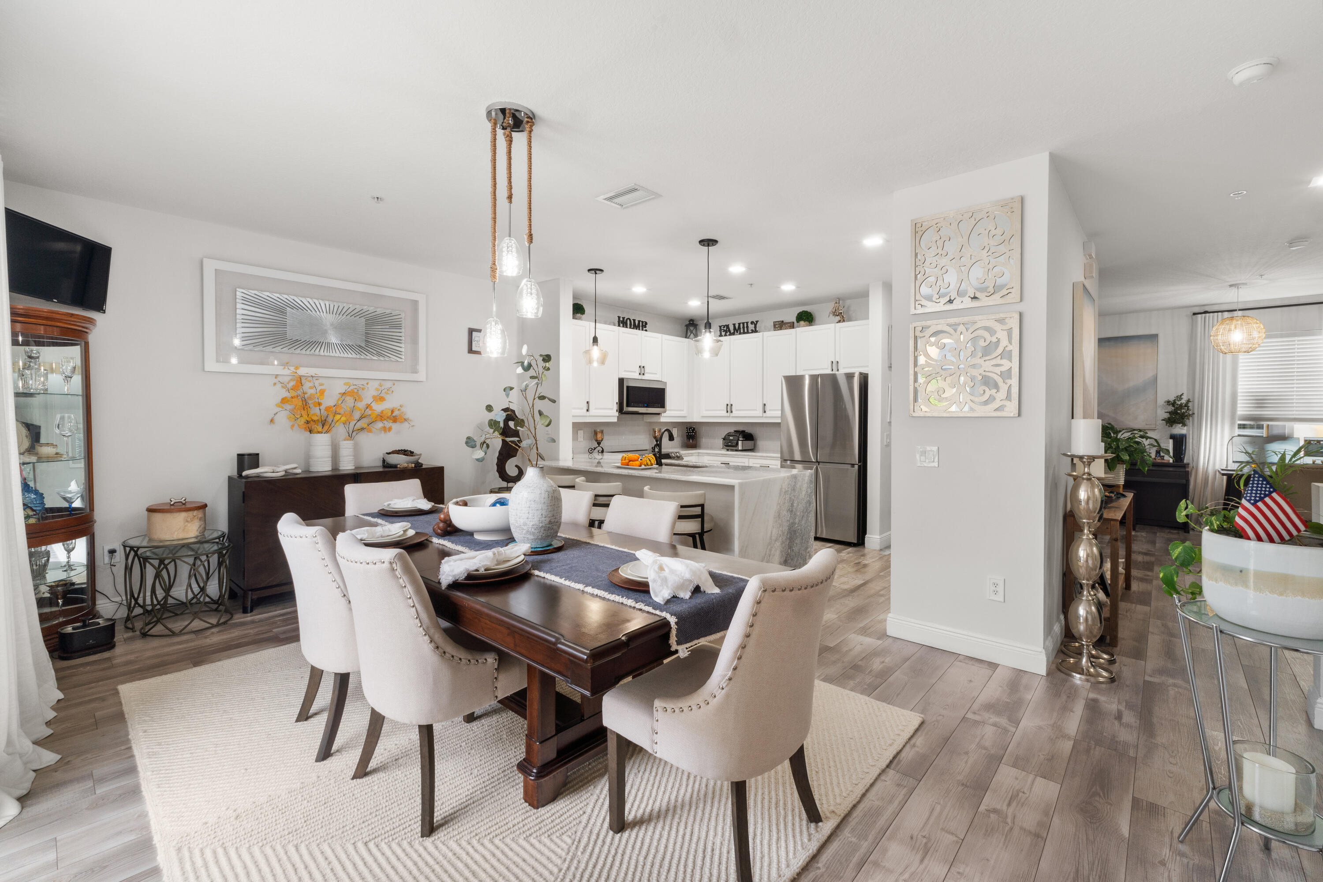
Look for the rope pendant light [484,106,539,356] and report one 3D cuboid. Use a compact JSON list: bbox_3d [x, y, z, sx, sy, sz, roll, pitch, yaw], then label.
[{"bbox_3d":[-0.701,-0.961,2.591,0.250,1.108,0.255,0,2,0],"label":"rope pendant light"}]

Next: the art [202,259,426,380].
[{"bbox_3d":[-2.628,-0.896,4.377,0.040,0.770,1.555,2,4,41],"label":"art"}]

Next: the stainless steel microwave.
[{"bbox_3d":[-0.337,-0.540,6.876,0.400,0.420,0.760,2,3,42],"label":"stainless steel microwave"}]

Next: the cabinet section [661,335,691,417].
[{"bbox_3d":[0.076,-0.858,7.506,0.340,1.064,0.567,2,3,42],"label":"cabinet section"}]

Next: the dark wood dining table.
[{"bbox_3d":[-0.840,0.885,2.751,2.720,0.762,1.115,2,4,41],"label":"dark wood dining table"}]

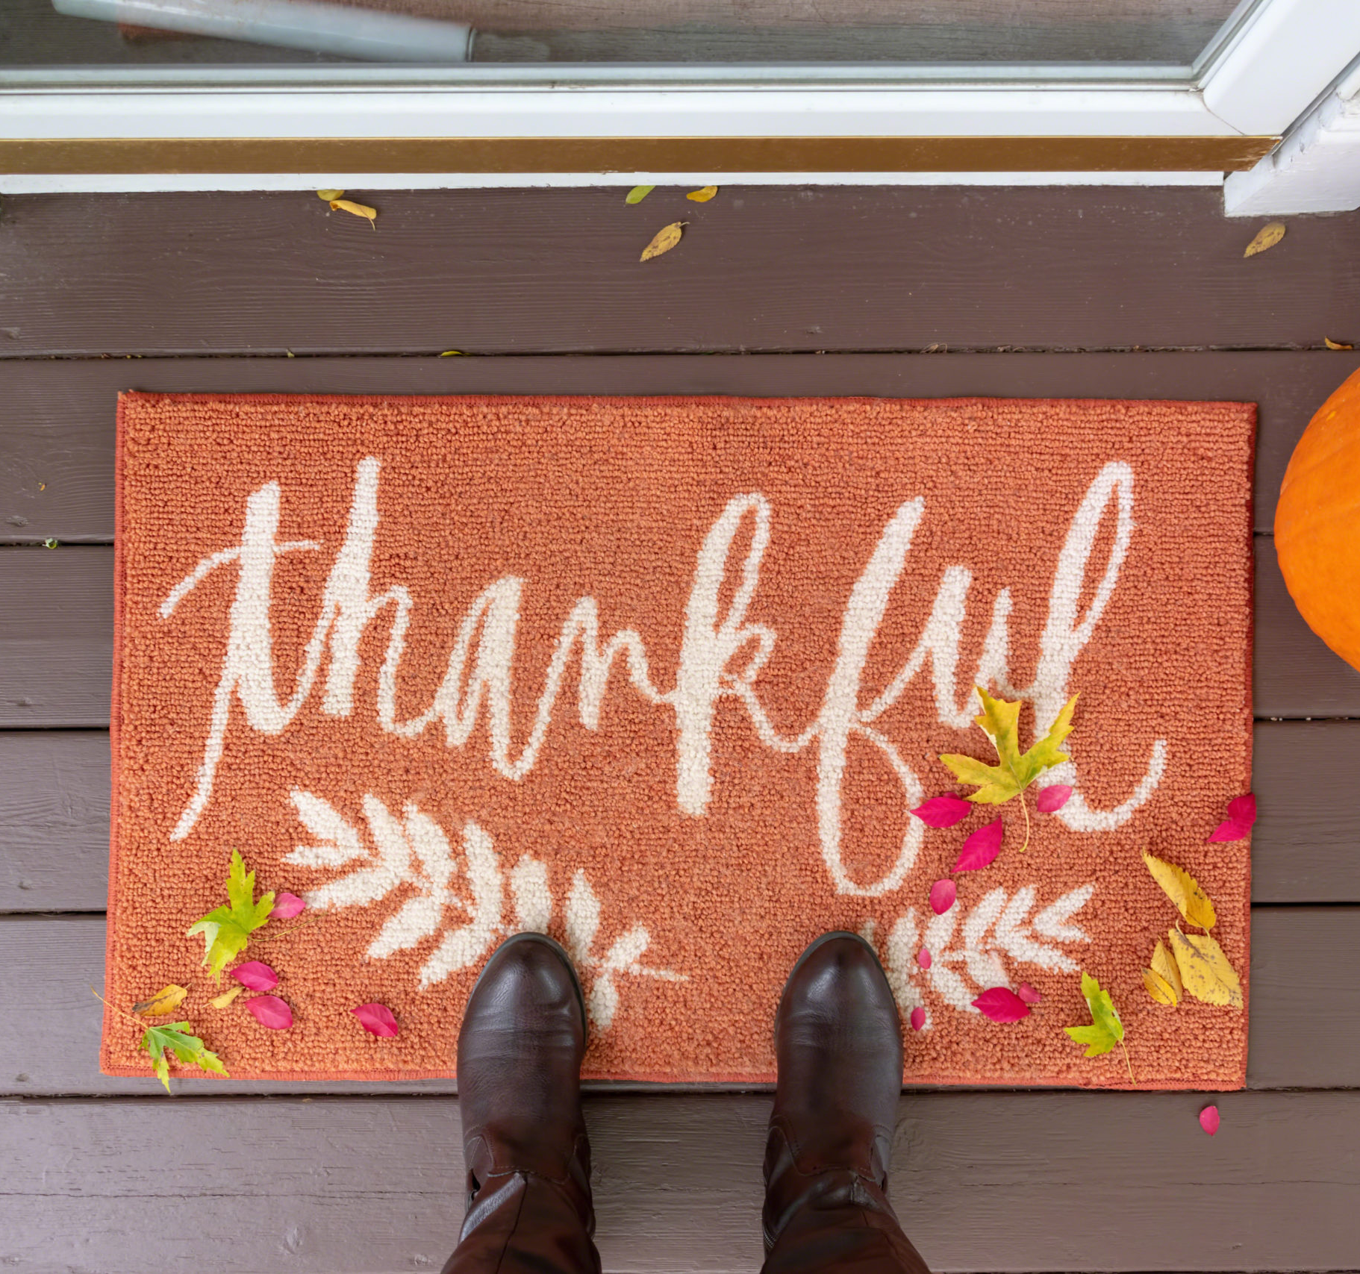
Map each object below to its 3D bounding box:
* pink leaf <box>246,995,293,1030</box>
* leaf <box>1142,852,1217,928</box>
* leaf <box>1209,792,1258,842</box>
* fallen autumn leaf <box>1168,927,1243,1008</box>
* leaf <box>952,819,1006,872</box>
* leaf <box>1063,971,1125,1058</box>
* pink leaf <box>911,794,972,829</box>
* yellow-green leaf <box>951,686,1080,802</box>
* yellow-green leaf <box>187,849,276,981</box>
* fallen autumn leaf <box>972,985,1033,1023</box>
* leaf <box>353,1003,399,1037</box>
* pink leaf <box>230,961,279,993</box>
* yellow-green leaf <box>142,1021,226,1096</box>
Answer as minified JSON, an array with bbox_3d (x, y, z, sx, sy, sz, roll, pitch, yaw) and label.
[{"bbox_3d":[-0.308,0.281,1.075,0.040,0.009,0.025,28,88,1],"label":"pink leaf"},{"bbox_3d":[0.370,0.185,1.060,0.020,0.013,0.078,-37,88,-2],"label":"leaf"},{"bbox_3d":[0.414,0.137,1.064,0.024,0.012,0.049,29,87,1],"label":"leaf"},{"bbox_3d":[0.392,0.248,1.068,0.037,0.012,0.076,-30,88,-1],"label":"fallen autumn leaf"},{"bbox_3d":[0.223,0.157,1.062,0.023,0.008,0.055,41,87,1],"label":"leaf"},{"bbox_3d":[0.305,0.282,1.066,0.042,0.014,0.062,-28,88,-1],"label":"leaf"},{"bbox_3d":[0.195,0.130,1.063,0.045,0.008,0.025,-7,87,-1],"label":"pink leaf"},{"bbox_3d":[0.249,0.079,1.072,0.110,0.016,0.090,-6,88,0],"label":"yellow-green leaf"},{"bbox_3d":[-0.328,0.206,1.048,0.056,0.018,0.100,11,87,0],"label":"yellow-green leaf"},{"bbox_3d":[0.240,0.275,1.069,0.044,0.009,0.026,9,88,0],"label":"fallen autumn leaf"},{"bbox_3d":[-0.225,0.284,1.068,0.039,0.010,0.021,36,88,1],"label":"leaf"},{"bbox_3d":[-0.319,0.255,1.076,0.038,0.009,0.024,15,88,1],"label":"pink leaf"},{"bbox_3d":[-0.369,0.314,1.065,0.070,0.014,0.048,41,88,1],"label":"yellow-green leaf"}]

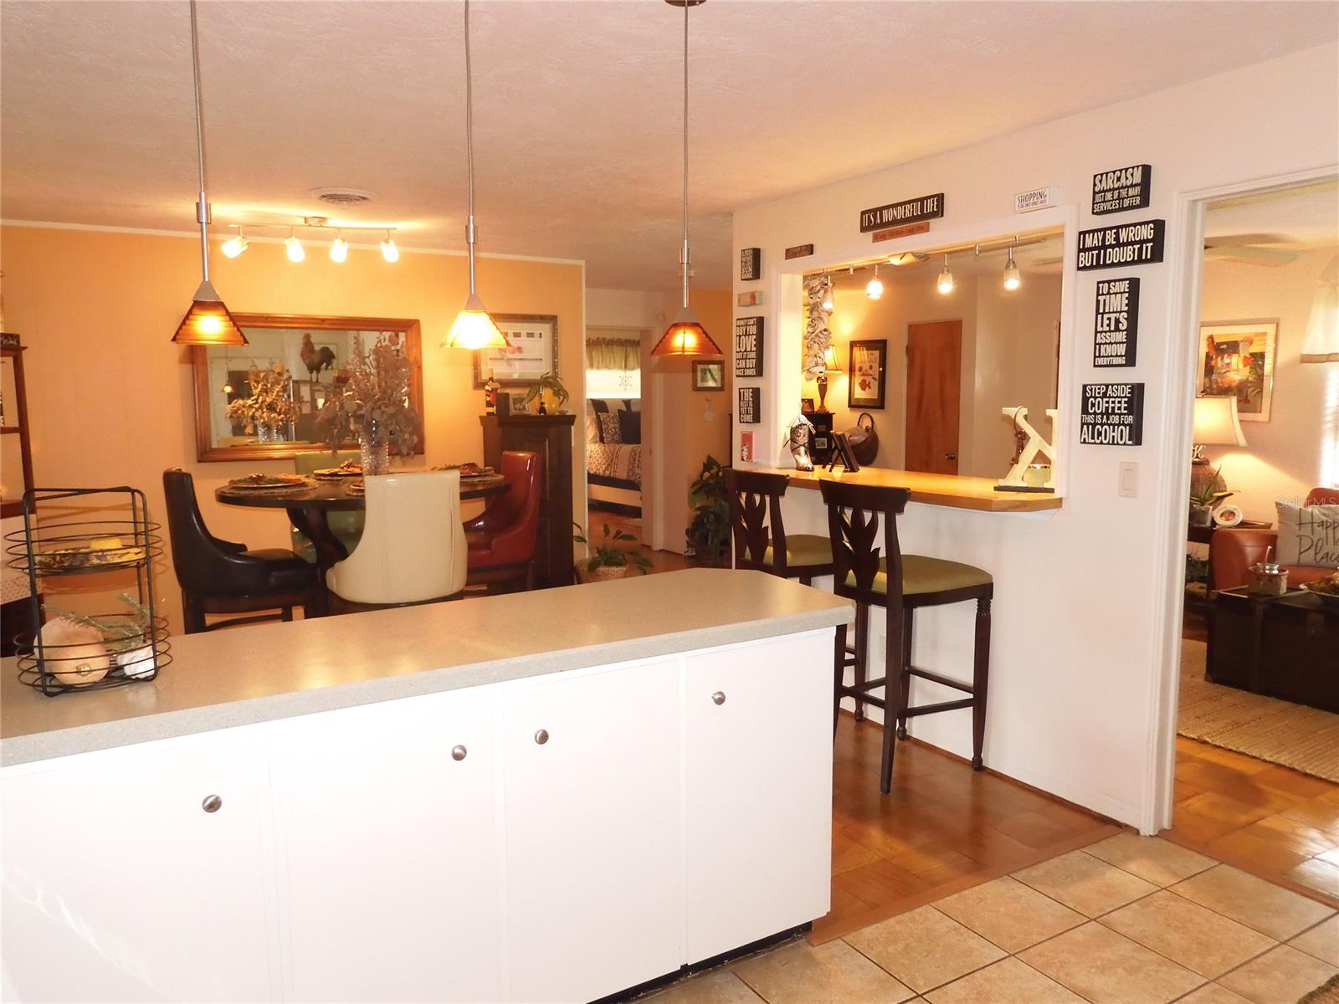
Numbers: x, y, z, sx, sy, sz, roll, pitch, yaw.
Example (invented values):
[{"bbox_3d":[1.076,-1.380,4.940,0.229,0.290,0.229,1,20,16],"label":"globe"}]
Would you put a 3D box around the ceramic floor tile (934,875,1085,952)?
[{"bbox_3d":[0.966,1.168,2.632,0.327,0.010,0.287,-4,7,-30],"label":"ceramic floor tile"}]

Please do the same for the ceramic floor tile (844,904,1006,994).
[{"bbox_3d":[0.691,1.205,2.507,0.333,0.010,0.288,-4,7,-31],"label":"ceramic floor tile"}]

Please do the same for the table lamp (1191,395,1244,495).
[{"bbox_3d":[3.245,-0.271,5.664,0.540,0.760,0.540,-4,8,-31],"label":"table lamp"}]

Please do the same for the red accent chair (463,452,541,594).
[{"bbox_3d":[-1.175,0.301,5.423,0.630,1.140,0.570,-5,8,-37],"label":"red accent chair"}]

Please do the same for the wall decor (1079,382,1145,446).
[{"bbox_3d":[1.459,-0.288,3.060,0.052,0.197,0.180,-4,7,-32],"label":"wall decor"}]

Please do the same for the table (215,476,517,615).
[{"bbox_3d":[-1.469,0.411,4.607,1.340,1.010,1.340,-4,8,-31],"label":"table"}]

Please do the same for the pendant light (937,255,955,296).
[{"bbox_3d":[1.136,-0.934,3.822,0.070,0.165,0.070,-4,7,-31],"label":"pendant light"}]

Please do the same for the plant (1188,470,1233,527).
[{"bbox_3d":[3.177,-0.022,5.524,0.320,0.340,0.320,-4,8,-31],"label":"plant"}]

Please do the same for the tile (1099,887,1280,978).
[{"bbox_3d":[1.407,1.177,2.532,0.327,0.010,0.327,-4,7,-30],"label":"tile"}]

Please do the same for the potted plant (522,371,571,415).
[{"bbox_3d":[-0.857,-0.758,6.471,0.310,0.305,0.280,-4,7,-31],"label":"potted plant"}]

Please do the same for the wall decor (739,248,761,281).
[{"bbox_3d":[0.410,-1.191,4.670,0.045,0.152,0.096,-4,7,-32],"label":"wall decor"}]

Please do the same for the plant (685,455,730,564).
[{"bbox_3d":[0.374,0.054,8.414,0.420,0.953,0.420,0,6,0],"label":"plant"}]

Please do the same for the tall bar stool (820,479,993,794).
[{"bbox_3d":[0.924,0.490,3.660,0.520,1.150,0.490,-4,7,-31],"label":"tall bar stool"}]

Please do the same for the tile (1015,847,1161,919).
[{"bbox_3d":[1.250,1.145,2.781,0.320,0.010,0.272,-4,8,-31],"label":"tile"}]

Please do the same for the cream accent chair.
[{"bbox_3d":[-1.122,0.453,3.831,0.520,1.170,0.570,-5,8,-38],"label":"cream accent chair"}]

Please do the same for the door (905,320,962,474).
[{"bbox_3d":[2.296,-0.540,8.091,0.040,2.007,0.594,-4,8,-32],"label":"door"}]

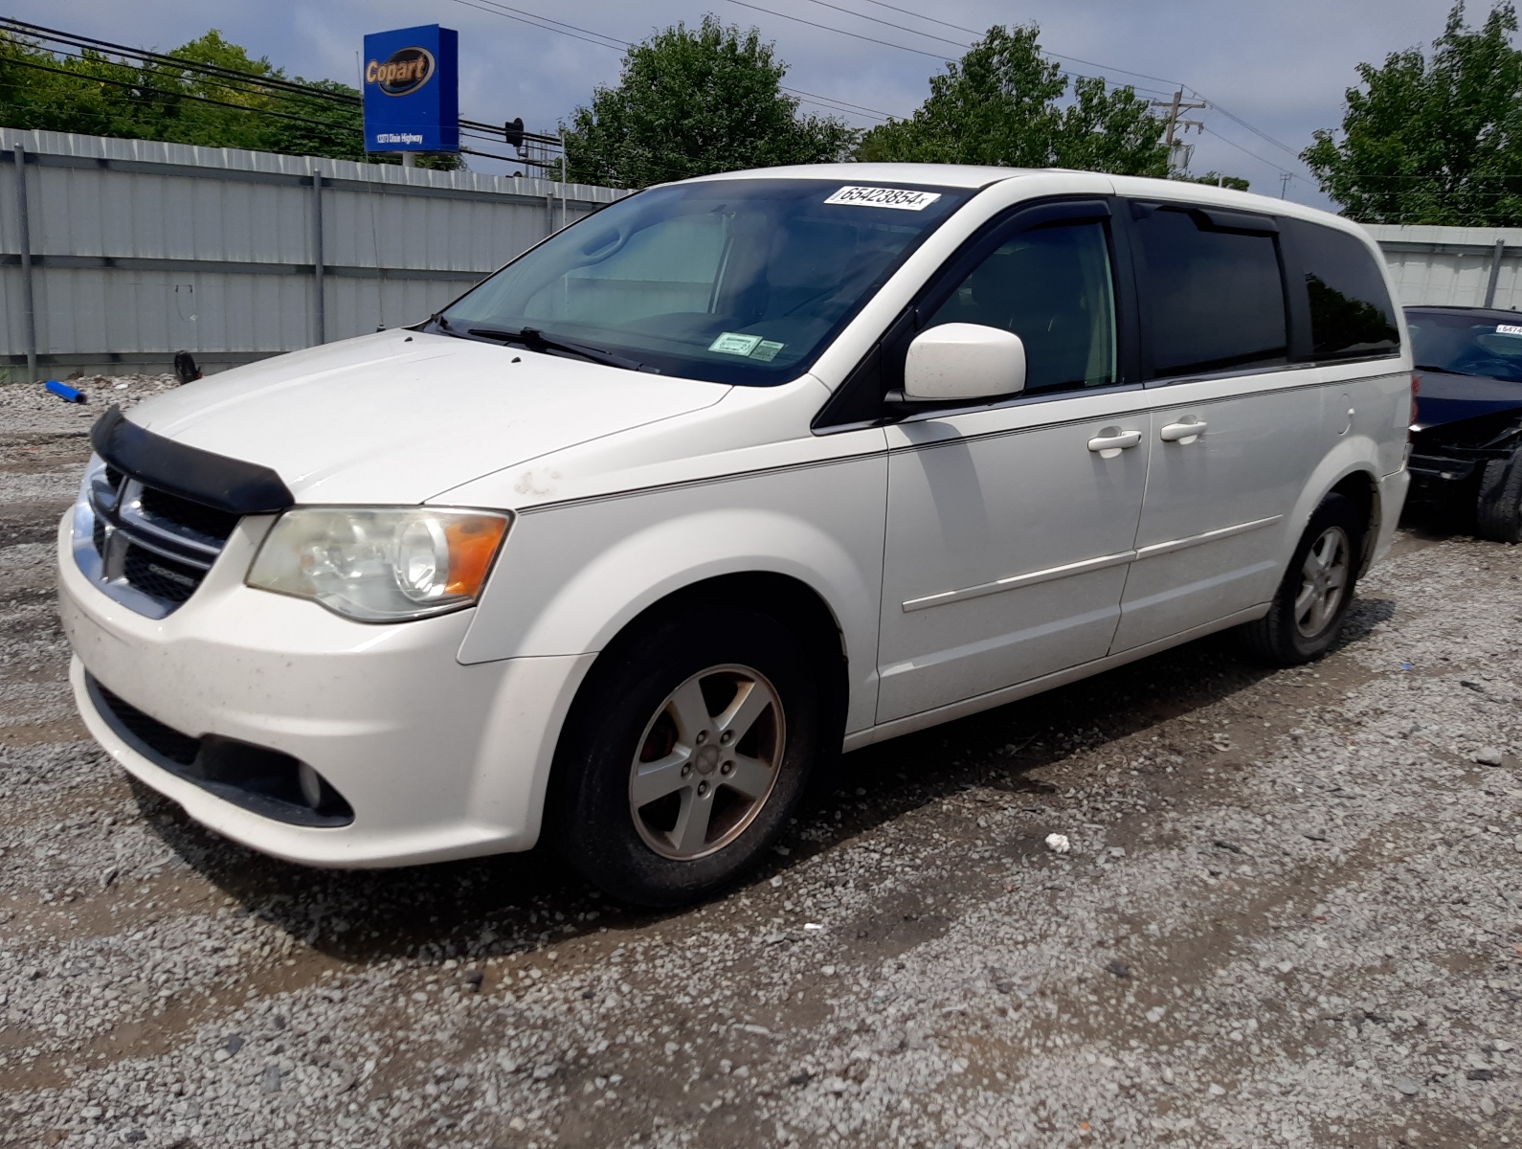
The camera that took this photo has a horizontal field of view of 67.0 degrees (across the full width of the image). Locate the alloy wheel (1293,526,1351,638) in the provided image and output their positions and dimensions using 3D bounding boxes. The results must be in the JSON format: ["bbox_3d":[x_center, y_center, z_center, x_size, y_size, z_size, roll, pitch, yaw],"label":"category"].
[{"bbox_3d":[2.171,0.020,4.575,0.460,0.460,0.170,-9,20,-40],"label":"alloy wheel"}]

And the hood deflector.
[{"bbox_3d":[-1.310,-0.274,2.506,0.210,0.125,1.250,-9,20,-40],"label":"hood deflector"}]

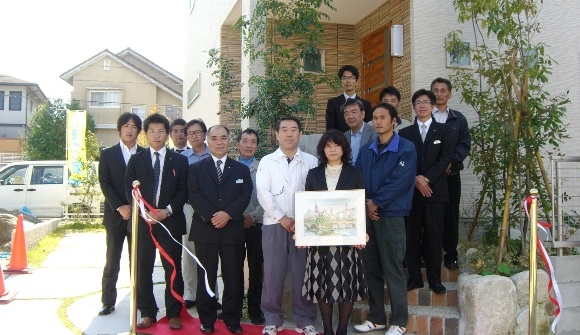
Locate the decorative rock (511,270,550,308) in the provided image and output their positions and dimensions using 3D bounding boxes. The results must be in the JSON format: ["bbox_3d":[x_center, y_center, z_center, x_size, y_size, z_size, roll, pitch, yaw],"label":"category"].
[{"bbox_3d":[1.813,0.916,4.800,0.300,0.290,0.300,0,-3,6],"label":"decorative rock"}]

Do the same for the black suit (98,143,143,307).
[{"bbox_3d":[-1.502,0.526,5.780,0.470,1.480,0.330,1,0,-17],"label":"black suit"}]

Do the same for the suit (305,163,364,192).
[{"bbox_3d":[0.327,0.240,4.630,0.450,0.550,0.280,0,-3,2],"label":"suit"}]

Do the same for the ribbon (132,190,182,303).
[{"bbox_3d":[-0.937,0.561,4.520,0.360,0.820,0.160,0,-3,0],"label":"ribbon"}]

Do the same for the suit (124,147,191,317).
[{"bbox_3d":[-1.097,0.548,5.250,0.530,1.420,0.340,1,0,-10],"label":"suit"}]

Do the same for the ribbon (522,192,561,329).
[{"bbox_3d":[1.721,0.661,4.340,0.280,0.930,0.170,1,0,6],"label":"ribbon"}]

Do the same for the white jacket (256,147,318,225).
[{"bbox_3d":[-0.004,0.144,4.970,0.510,0.610,0.310,0,-3,-2],"label":"white jacket"}]

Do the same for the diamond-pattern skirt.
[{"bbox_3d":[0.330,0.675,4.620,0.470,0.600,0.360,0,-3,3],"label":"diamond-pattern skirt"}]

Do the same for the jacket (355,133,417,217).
[{"bbox_3d":[0.739,0.054,4.900,0.470,0.640,0.320,0,-3,16],"label":"jacket"}]

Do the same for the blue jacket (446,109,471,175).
[{"bbox_3d":[1.370,-0.243,5.720,0.500,0.600,0.300,0,-3,11],"label":"blue jacket"}]

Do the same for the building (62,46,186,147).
[{"bbox_3d":[-7.300,-1.600,34.100,7.300,8.300,8.000,0,-3,0],"label":"building"}]

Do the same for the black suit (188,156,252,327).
[{"bbox_3d":[-0.567,0.603,5.190,0.530,1.400,0.340,1,0,-5],"label":"black suit"}]

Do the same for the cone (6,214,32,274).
[{"bbox_3d":[-3.341,0.931,7.850,0.370,0.700,0.370,1,0,-17],"label":"cone"}]

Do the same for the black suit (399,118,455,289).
[{"bbox_3d":[1.175,0.316,5.520,0.500,1.460,0.340,1,0,14],"label":"black suit"}]

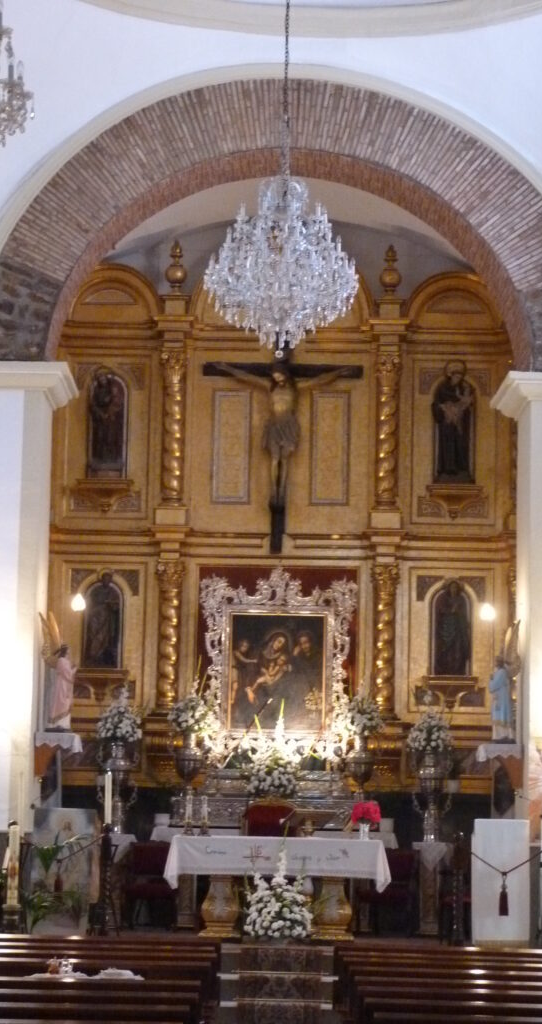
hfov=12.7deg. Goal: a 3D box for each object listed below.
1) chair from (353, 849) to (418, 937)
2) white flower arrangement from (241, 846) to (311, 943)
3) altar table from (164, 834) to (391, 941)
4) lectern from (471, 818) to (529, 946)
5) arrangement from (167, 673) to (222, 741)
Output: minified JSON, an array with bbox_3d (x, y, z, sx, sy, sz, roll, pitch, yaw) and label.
[{"bbox_3d":[1.174,3.837,24.454,0.620,0.899,0.600,1,-8,0],"label":"chair"},{"bbox_3d":[0.061,3.567,22.720,0.639,0.873,0.507,1,-7,0],"label":"white flower arrangement"},{"bbox_3d":[0.064,3.598,23.279,2.131,0.949,0.863,1,-7,0],"label":"altar table"},{"bbox_3d":[2.135,3.447,22.584,0.490,1.166,0.406,1,-7,0],"label":"lectern"},{"bbox_3d":[-0.821,2.109,26.131,0.579,0.700,0.538,1,-7,0],"label":"arrangement"}]

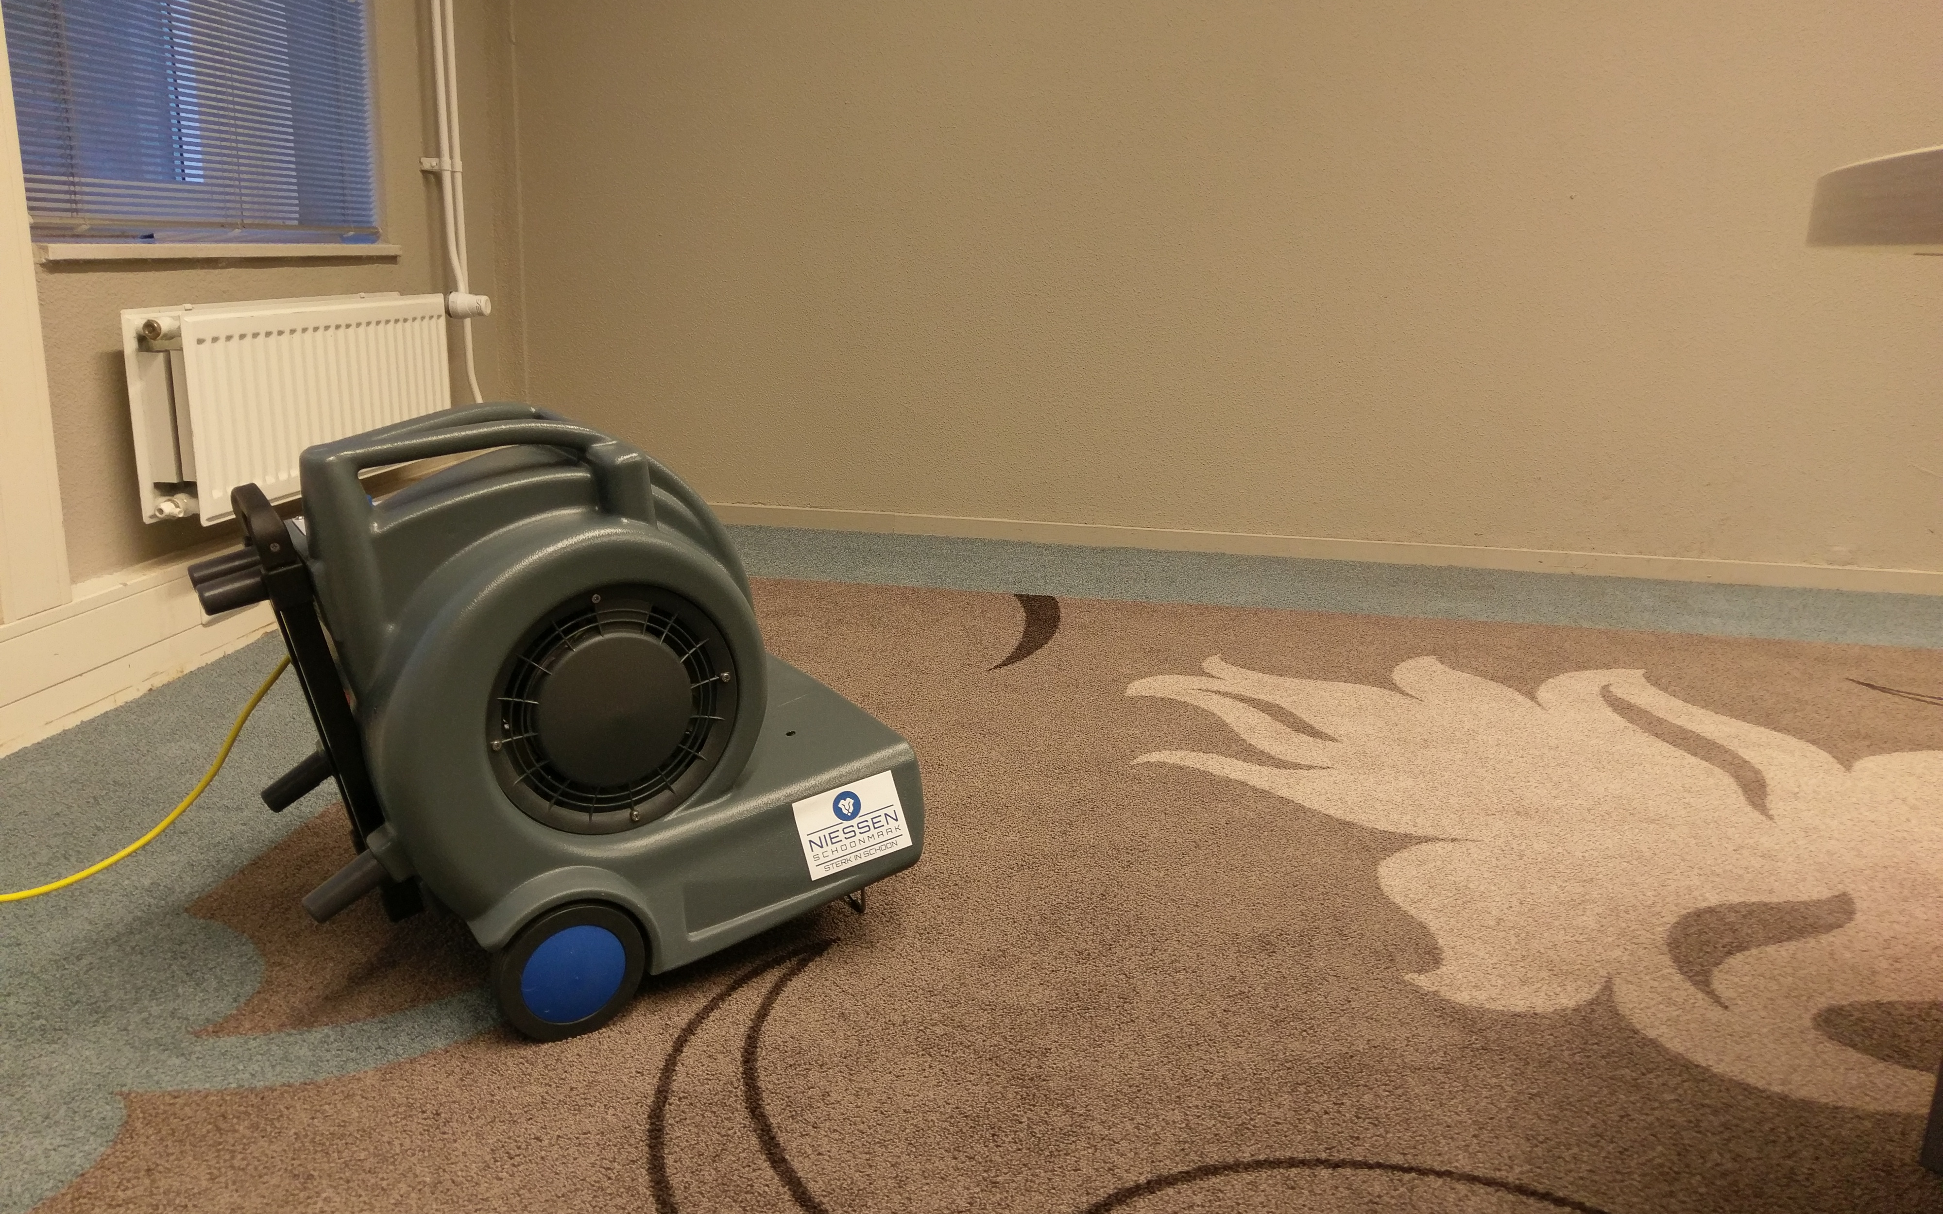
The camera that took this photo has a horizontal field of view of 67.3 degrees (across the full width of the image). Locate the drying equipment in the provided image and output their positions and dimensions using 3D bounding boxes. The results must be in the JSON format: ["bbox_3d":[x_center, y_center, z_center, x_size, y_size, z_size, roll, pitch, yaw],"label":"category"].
[{"bbox_3d":[-0.393,0.070,1.364,0.560,0.530,0.420,-12,19,-29],"label":"drying equipment"}]

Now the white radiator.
[{"bbox_3d":[-1.104,-0.360,2.458,0.100,0.300,0.800,4,14,5],"label":"white radiator"}]

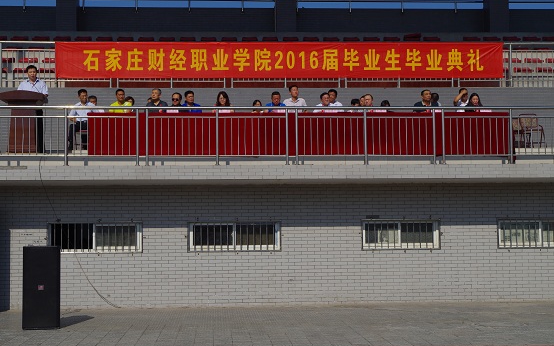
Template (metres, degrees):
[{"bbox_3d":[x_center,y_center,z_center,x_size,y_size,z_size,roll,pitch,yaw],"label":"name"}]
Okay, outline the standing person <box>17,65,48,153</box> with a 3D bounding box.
[{"bbox_3d":[-4.735,-1.204,17.776,0.550,1.758,0.380,0,-3,-4],"label":"standing person"}]

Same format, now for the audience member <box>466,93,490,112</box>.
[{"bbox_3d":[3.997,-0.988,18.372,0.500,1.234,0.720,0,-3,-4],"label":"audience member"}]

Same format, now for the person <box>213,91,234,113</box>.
[{"bbox_3d":[-1.057,-1.021,18.321,0.480,1.226,0.720,0,-3,-7],"label":"person"}]

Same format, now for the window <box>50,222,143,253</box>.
[{"bbox_3d":[-3.343,1.193,16.982,1.728,0.559,0.100,0,-3,-4],"label":"window"}]

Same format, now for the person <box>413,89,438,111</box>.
[{"bbox_3d":[2.992,-1.018,18.300,0.540,1.303,0.740,0,-3,-4],"label":"person"}]

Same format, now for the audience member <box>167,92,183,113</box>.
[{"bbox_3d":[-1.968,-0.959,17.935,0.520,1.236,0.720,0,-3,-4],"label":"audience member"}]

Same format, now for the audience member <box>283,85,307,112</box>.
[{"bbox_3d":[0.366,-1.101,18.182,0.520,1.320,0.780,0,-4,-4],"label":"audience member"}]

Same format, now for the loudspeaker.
[{"bbox_3d":[-3.538,1.727,13.896,0.545,1.220,0.500,0,-4,-9],"label":"loudspeaker"}]

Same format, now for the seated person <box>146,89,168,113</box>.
[{"bbox_3d":[-2.322,-0.999,17.750,0.520,1.290,0.780,0,-4,-4],"label":"seated person"}]

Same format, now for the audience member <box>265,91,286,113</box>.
[{"bbox_3d":[-0.008,-0.980,18.079,0.520,1.259,0.720,0,-3,-4],"label":"audience member"}]

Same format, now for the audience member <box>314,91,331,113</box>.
[{"bbox_3d":[0.947,-0.915,17.473,0.500,1.270,0.760,0,-4,-4],"label":"audience member"}]

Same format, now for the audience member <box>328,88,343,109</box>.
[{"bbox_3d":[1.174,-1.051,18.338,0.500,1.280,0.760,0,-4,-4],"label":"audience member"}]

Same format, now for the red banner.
[{"bbox_3d":[0.143,-2.583,21.176,10.334,0.830,0.040,0,-3,-4],"label":"red banner"}]

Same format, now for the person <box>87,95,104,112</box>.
[{"bbox_3d":[-3.739,-0.972,18.655,0.500,1.250,0.750,0,-4,-4],"label":"person"}]

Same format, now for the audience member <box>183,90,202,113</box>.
[{"bbox_3d":[-1.745,-1.067,18.913,0.520,1.262,0.740,0,-3,-4],"label":"audience member"}]

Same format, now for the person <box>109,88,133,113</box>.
[{"bbox_3d":[-2.973,-0.970,17.456,0.520,1.290,0.780,0,-4,-4],"label":"person"}]

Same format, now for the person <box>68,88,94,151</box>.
[{"bbox_3d":[-3.753,-0.990,17.653,0.520,1.290,0.800,0,-4,-4],"label":"person"}]

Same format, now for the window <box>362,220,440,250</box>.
[{"bbox_3d":[2.357,1.177,17.399,1.508,0.573,0.100,0,-3,-4],"label":"window"}]

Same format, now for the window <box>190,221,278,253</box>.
[{"bbox_3d":[-0.783,1.191,17.169,1.739,0.566,0.100,0,-3,-4],"label":"window"}]

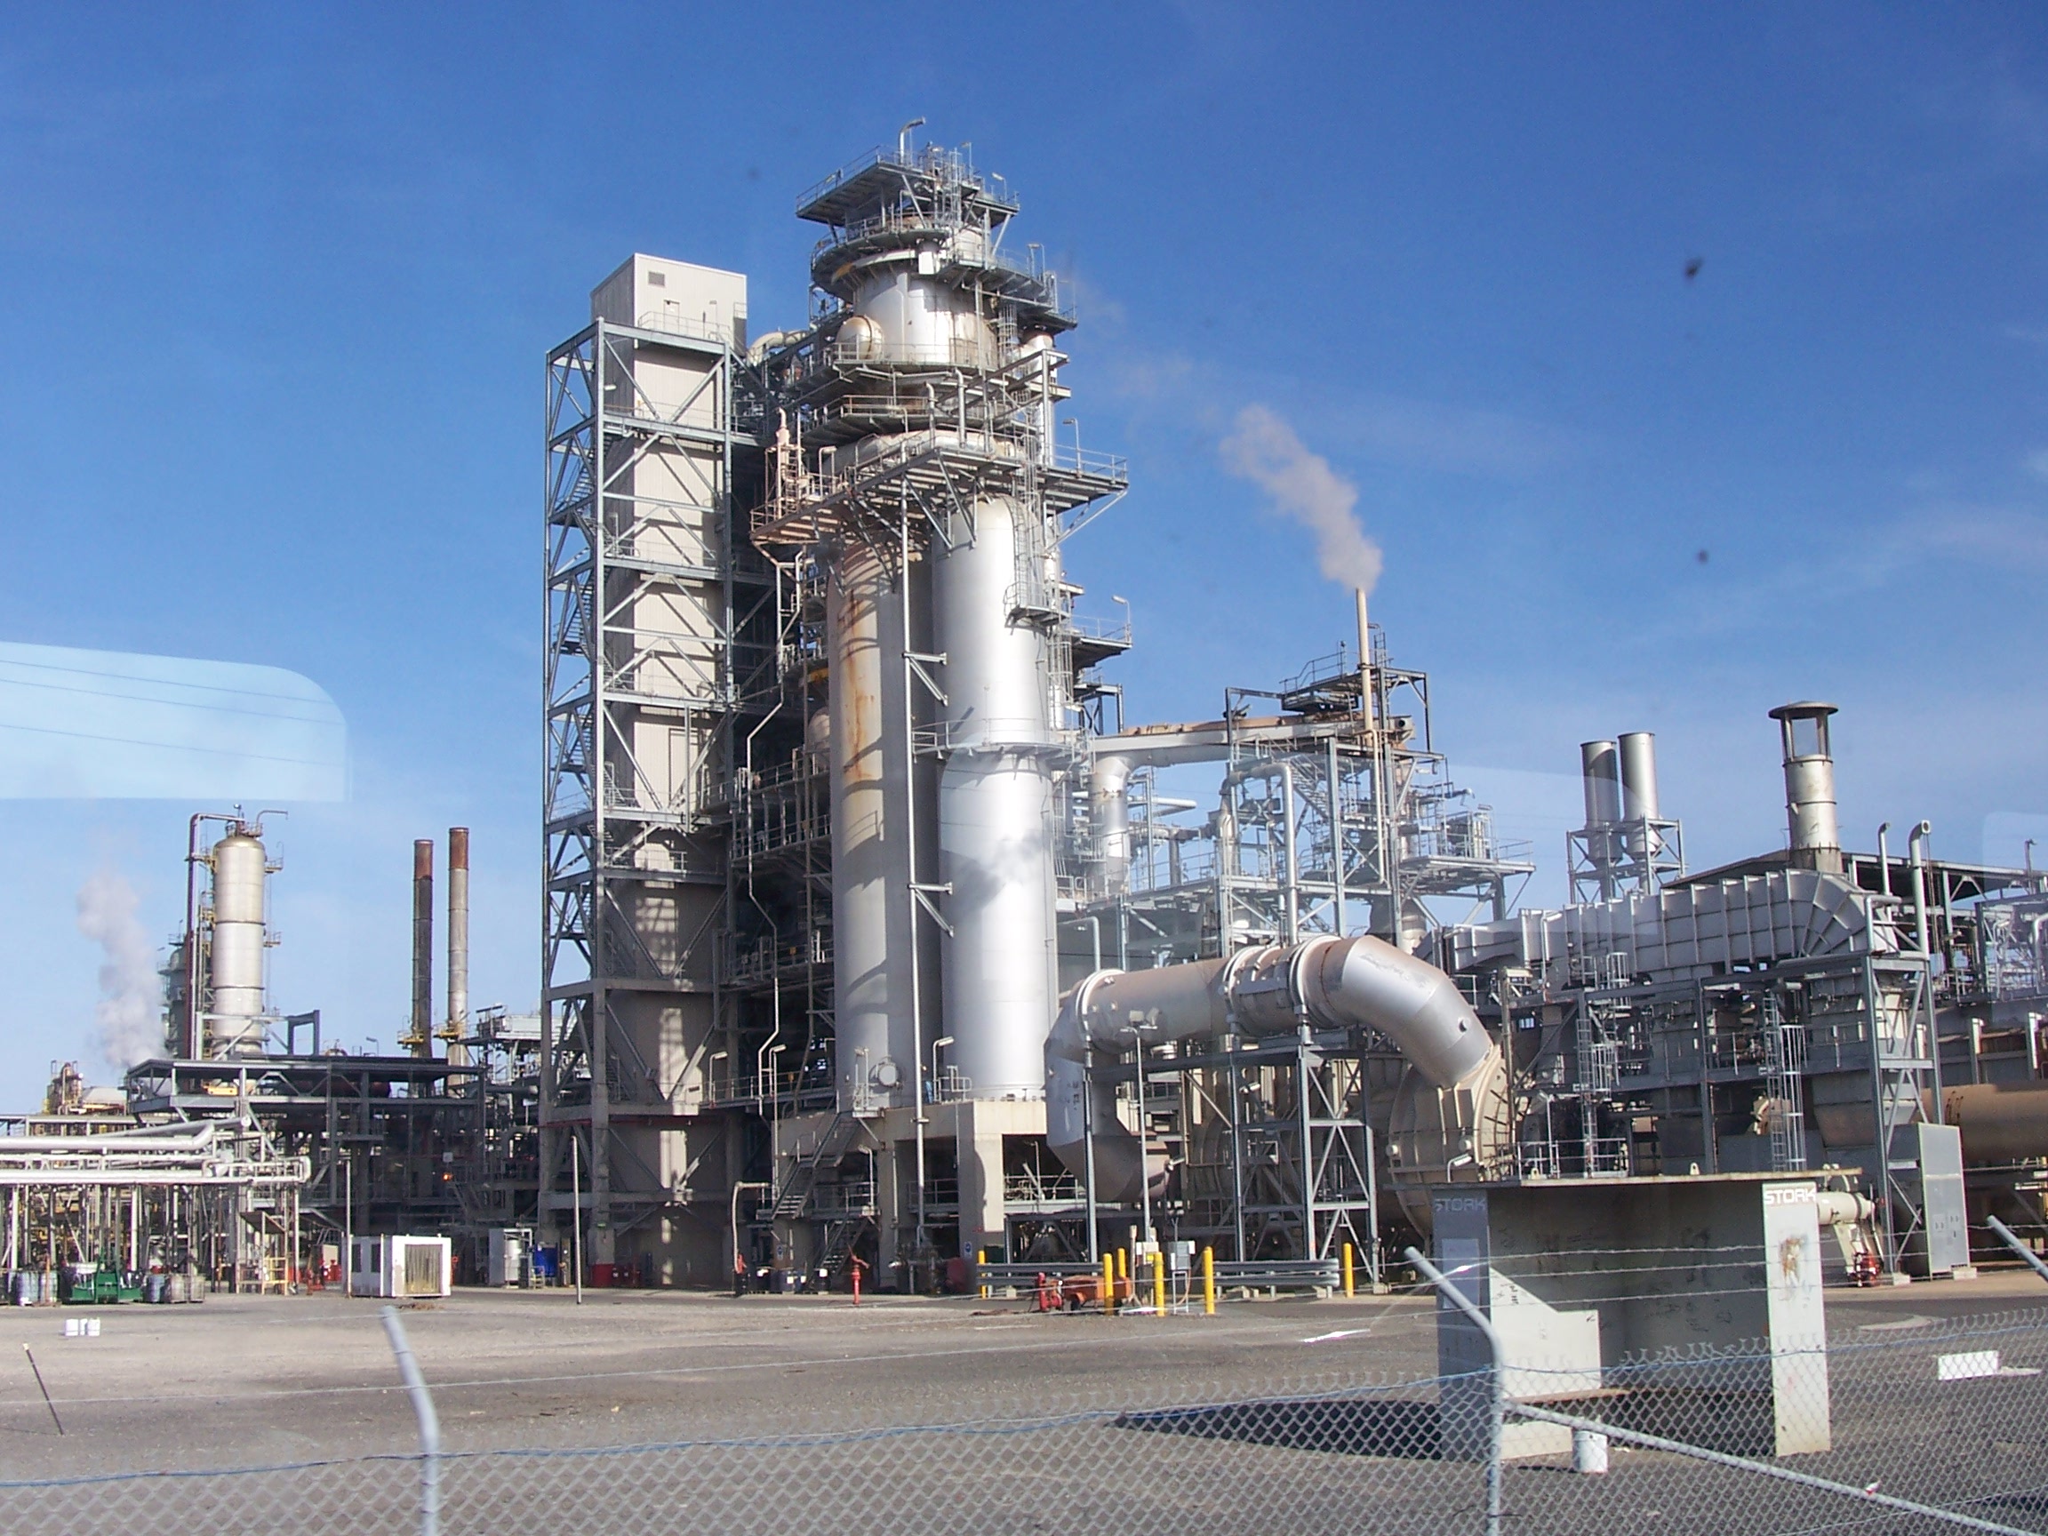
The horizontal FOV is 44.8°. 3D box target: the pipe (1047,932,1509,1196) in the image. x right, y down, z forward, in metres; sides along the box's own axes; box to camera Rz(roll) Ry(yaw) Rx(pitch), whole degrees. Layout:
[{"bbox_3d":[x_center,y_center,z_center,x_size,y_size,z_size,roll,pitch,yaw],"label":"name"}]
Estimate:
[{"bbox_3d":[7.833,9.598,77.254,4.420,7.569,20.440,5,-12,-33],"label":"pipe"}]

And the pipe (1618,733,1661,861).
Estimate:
[{"bbox_3d":[23.612,1.077,95.000,1.407,4.723,1.407,5,-12,-33],"label":"pipe"}]

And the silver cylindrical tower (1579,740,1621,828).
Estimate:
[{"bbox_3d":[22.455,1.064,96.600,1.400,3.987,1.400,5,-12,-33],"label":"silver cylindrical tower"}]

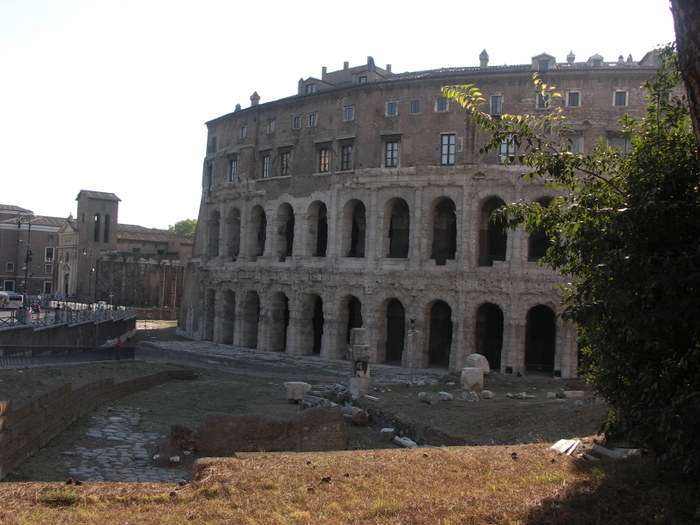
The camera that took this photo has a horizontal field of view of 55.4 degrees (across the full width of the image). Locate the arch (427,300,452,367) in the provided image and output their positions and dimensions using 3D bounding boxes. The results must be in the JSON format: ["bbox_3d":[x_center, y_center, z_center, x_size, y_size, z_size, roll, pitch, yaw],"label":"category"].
[{"bbox_3d":[9.275,7.222,67.908,2.715,6.759,1.600,1,-2,22],"label":"arch"}]

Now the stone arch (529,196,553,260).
[{"bbox_3d":[19.089,-3.145,65.647,2.942,6.397,1.600,2,-3,13],"label":"stone arch"}]

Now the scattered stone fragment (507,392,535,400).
[{"bbox_3d":[13.173,10.305,51.731,2.000,0.450,0.900,2,-2,0],"label":"scattered stone fragment"}]

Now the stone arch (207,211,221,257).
[{"bbox_3d":[-17.173,-3.812,89.050,1.600,6.382,2.823,3,-2,-37],"label":"stone arch"}]

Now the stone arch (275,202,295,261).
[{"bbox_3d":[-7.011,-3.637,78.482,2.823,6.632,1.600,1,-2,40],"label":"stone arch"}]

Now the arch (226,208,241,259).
[{"bbox_3d":[-13.770,-3.676,82.563,1.500,6.150,2.750,4,-2,-42],"label":"arch"}]

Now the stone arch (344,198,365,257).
[{"bbox_3d":[0.917,-3.538,70.611,2.750,6.150,1.500,1,-2,30],"label":"stone arch"}]

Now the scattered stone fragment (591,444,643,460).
[{"bbox_3d":[3.319,2.337,8.307,0.640,0.130,0.280,2,-2,9],"label":"scattered stone fragment"}]

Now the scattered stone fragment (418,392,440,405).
[{"bbox_3d":[5.365,9.046,44.666,1.400,0.620,0.750,0,-2,40],"label":"scattered stone fragment"}]

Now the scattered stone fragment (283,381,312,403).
[{"bbox_3d":[-3.149,7.817,40.485,1.650,1.200,1.400,3,-3,-4],"label":"scattered stone fragment"}]

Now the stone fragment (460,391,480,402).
[{"bbox_3d":[7.951,8.813,44.134,1.150,0.650,0.800,2,-3,11],"label":"stone fragment"}]

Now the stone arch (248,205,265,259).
[{"bbox_3d":[-10.695,-3.761,81.836,2.942,6.397,1.600,0,-4,44],"label":"stone arch"}]

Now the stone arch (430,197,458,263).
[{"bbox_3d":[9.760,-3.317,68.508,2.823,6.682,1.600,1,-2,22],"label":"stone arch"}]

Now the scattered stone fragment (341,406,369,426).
[{"bbox_3d":[0.300,9.701,42.353,0.850,0.850,1.500,3,-2,-43],"label":"scattered stone fragment"}]

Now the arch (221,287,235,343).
[{"bbox_3d":[-14.703,6.902,84.741,1.600,6.721,2.920,5,-4,-42],"label":"arch"}]

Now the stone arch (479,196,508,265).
[{"bbox_3d":[13.925,-3.045,64.867,2.750,6.580,1.500,1,-2,17],"label":"stone arch"}]

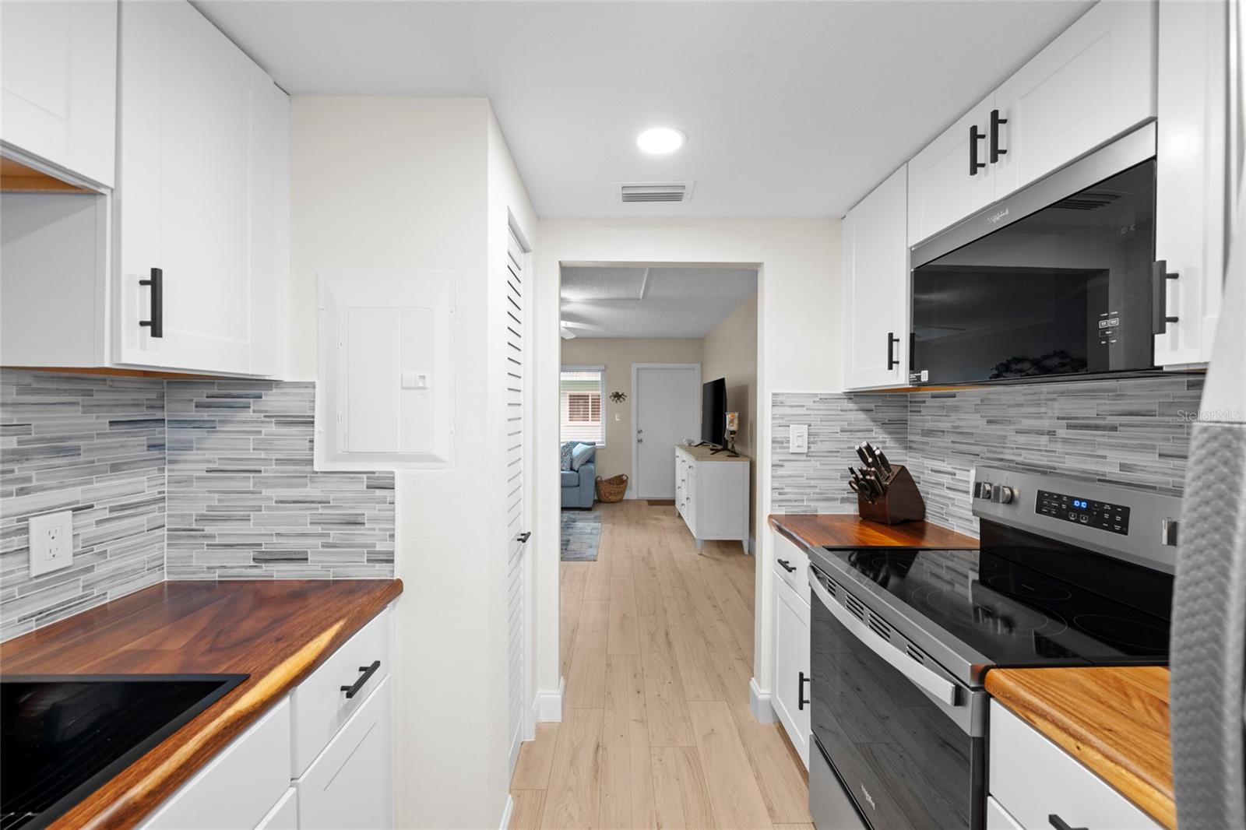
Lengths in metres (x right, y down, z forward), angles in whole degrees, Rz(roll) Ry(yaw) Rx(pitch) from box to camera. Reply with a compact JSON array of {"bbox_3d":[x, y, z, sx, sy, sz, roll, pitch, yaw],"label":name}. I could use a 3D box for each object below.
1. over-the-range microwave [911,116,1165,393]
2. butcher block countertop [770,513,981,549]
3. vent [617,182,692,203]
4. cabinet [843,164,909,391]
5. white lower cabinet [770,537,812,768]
[{"bbox_3d":[1.122,-0.328,1.289,0.282,0.468,0.753,0,1,-1],"label":"over-the-range microwave"},{"bbox_3d":[0.941,0.454,1.895,0.623,0.043,0.475,0,1,-1],"label":"butcher block countertop"},{"bbox_3d":[0.122,-0.855,1.875,0.298,0.020,0.197,0,1,-1],"label":"vent"},{"bbox_3d":[1.108,-0.479,1.896,0.290,0.760,0.455,0,1,-1],"label":"cabinet"},{"bbox_3d":[0.952,0.905,1.909,0.602,0.860,0.460,0,1,-1],"label":"white lower cabinet"}]

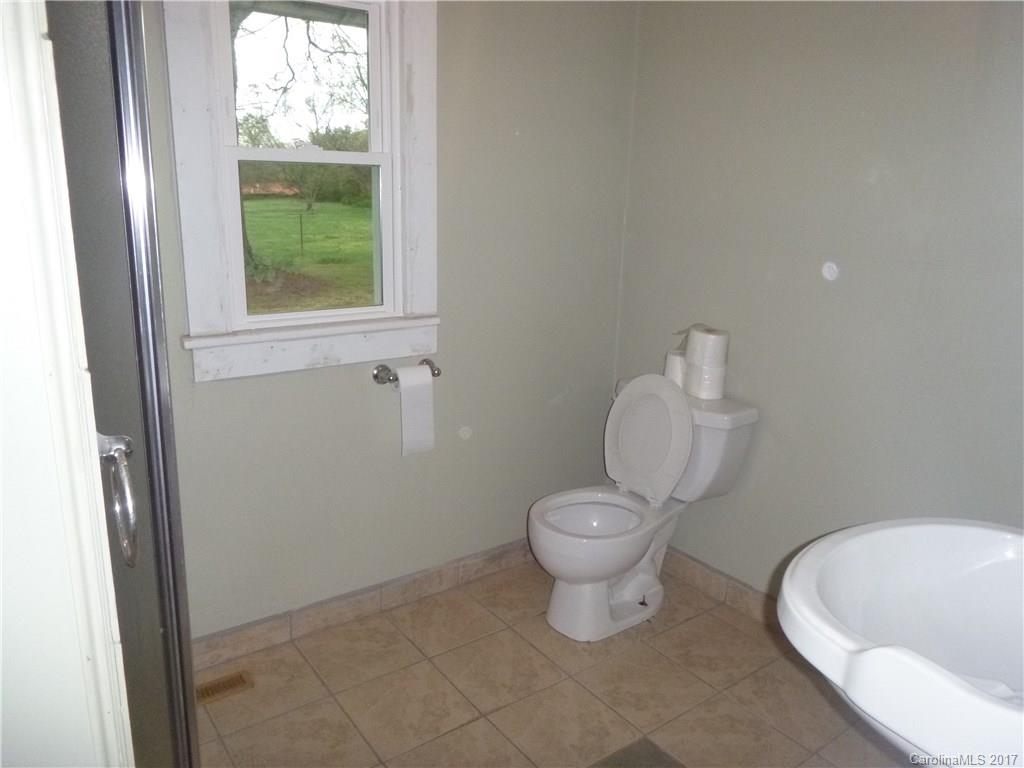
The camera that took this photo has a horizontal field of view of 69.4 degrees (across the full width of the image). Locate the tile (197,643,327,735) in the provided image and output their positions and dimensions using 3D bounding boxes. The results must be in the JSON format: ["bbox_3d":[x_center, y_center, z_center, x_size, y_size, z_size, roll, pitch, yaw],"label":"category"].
[{"bbox_3d":[-0.714,0.859,2.096,0.300,0.012,0.312,-9,17,-35],"label":"tile"}]

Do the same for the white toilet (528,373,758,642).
[{"bbox_3d":[0.362,0.377,2.461,0.670,0.800,0.490,-9,17,-35],"label":"white toilet"}]

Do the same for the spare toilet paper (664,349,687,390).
[{"bbox_3d":[0.583,-0.031,2.563,0.115,0.108,0.115,-9,17,-35],"label":"spare toilet paper"}]

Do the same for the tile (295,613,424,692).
[{"bbox_3d":[-0.476,0.833,2.305,0.305,0.010,0.308,-9,17,-35],"label":"tile"}]

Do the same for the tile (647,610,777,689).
[{"bbox_3d":[0.642,0.850,2.364,0.305,0.010,0.305,-9,17,-35],"label":"tile"}]

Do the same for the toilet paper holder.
[{"bbox_3d":[-0.322,-0.031,2.352,0.223,0.063,0.086,-9,17,-35],"label":"toilet paper holder"}]

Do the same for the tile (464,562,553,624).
[{"bbox_3d":[0.020,0.749,2.622,0.300,0.012,0.312,-9,17,-35],"label":"tile"}]

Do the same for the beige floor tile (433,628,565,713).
[{"bbox_3d":[-0.042,0.863,2.233,0.302,0.010,0.307,-9,17,-35],"label":"beige floor tile"}]

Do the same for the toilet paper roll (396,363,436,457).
[{"bbox_3d":[-0.316,0.079,2.350,0.112,0.276,0.060,-9,17,-35],"label":"toilet paper roll"}]

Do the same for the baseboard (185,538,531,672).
[{"bbox_3d":[-0.312,0.704,2.607,1.586,0.105,0.014,-9,17,-35],"label":"baseboard"}]

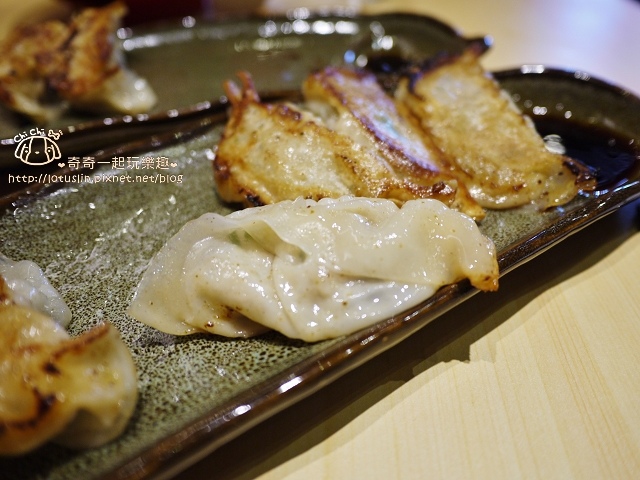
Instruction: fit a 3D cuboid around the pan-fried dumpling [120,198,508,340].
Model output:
[{"bbox_3d":[-0.001,0.007,0.136,0.092,0.029,0.041,-5,41,-6],"label":"pan-fried dumpling"}]

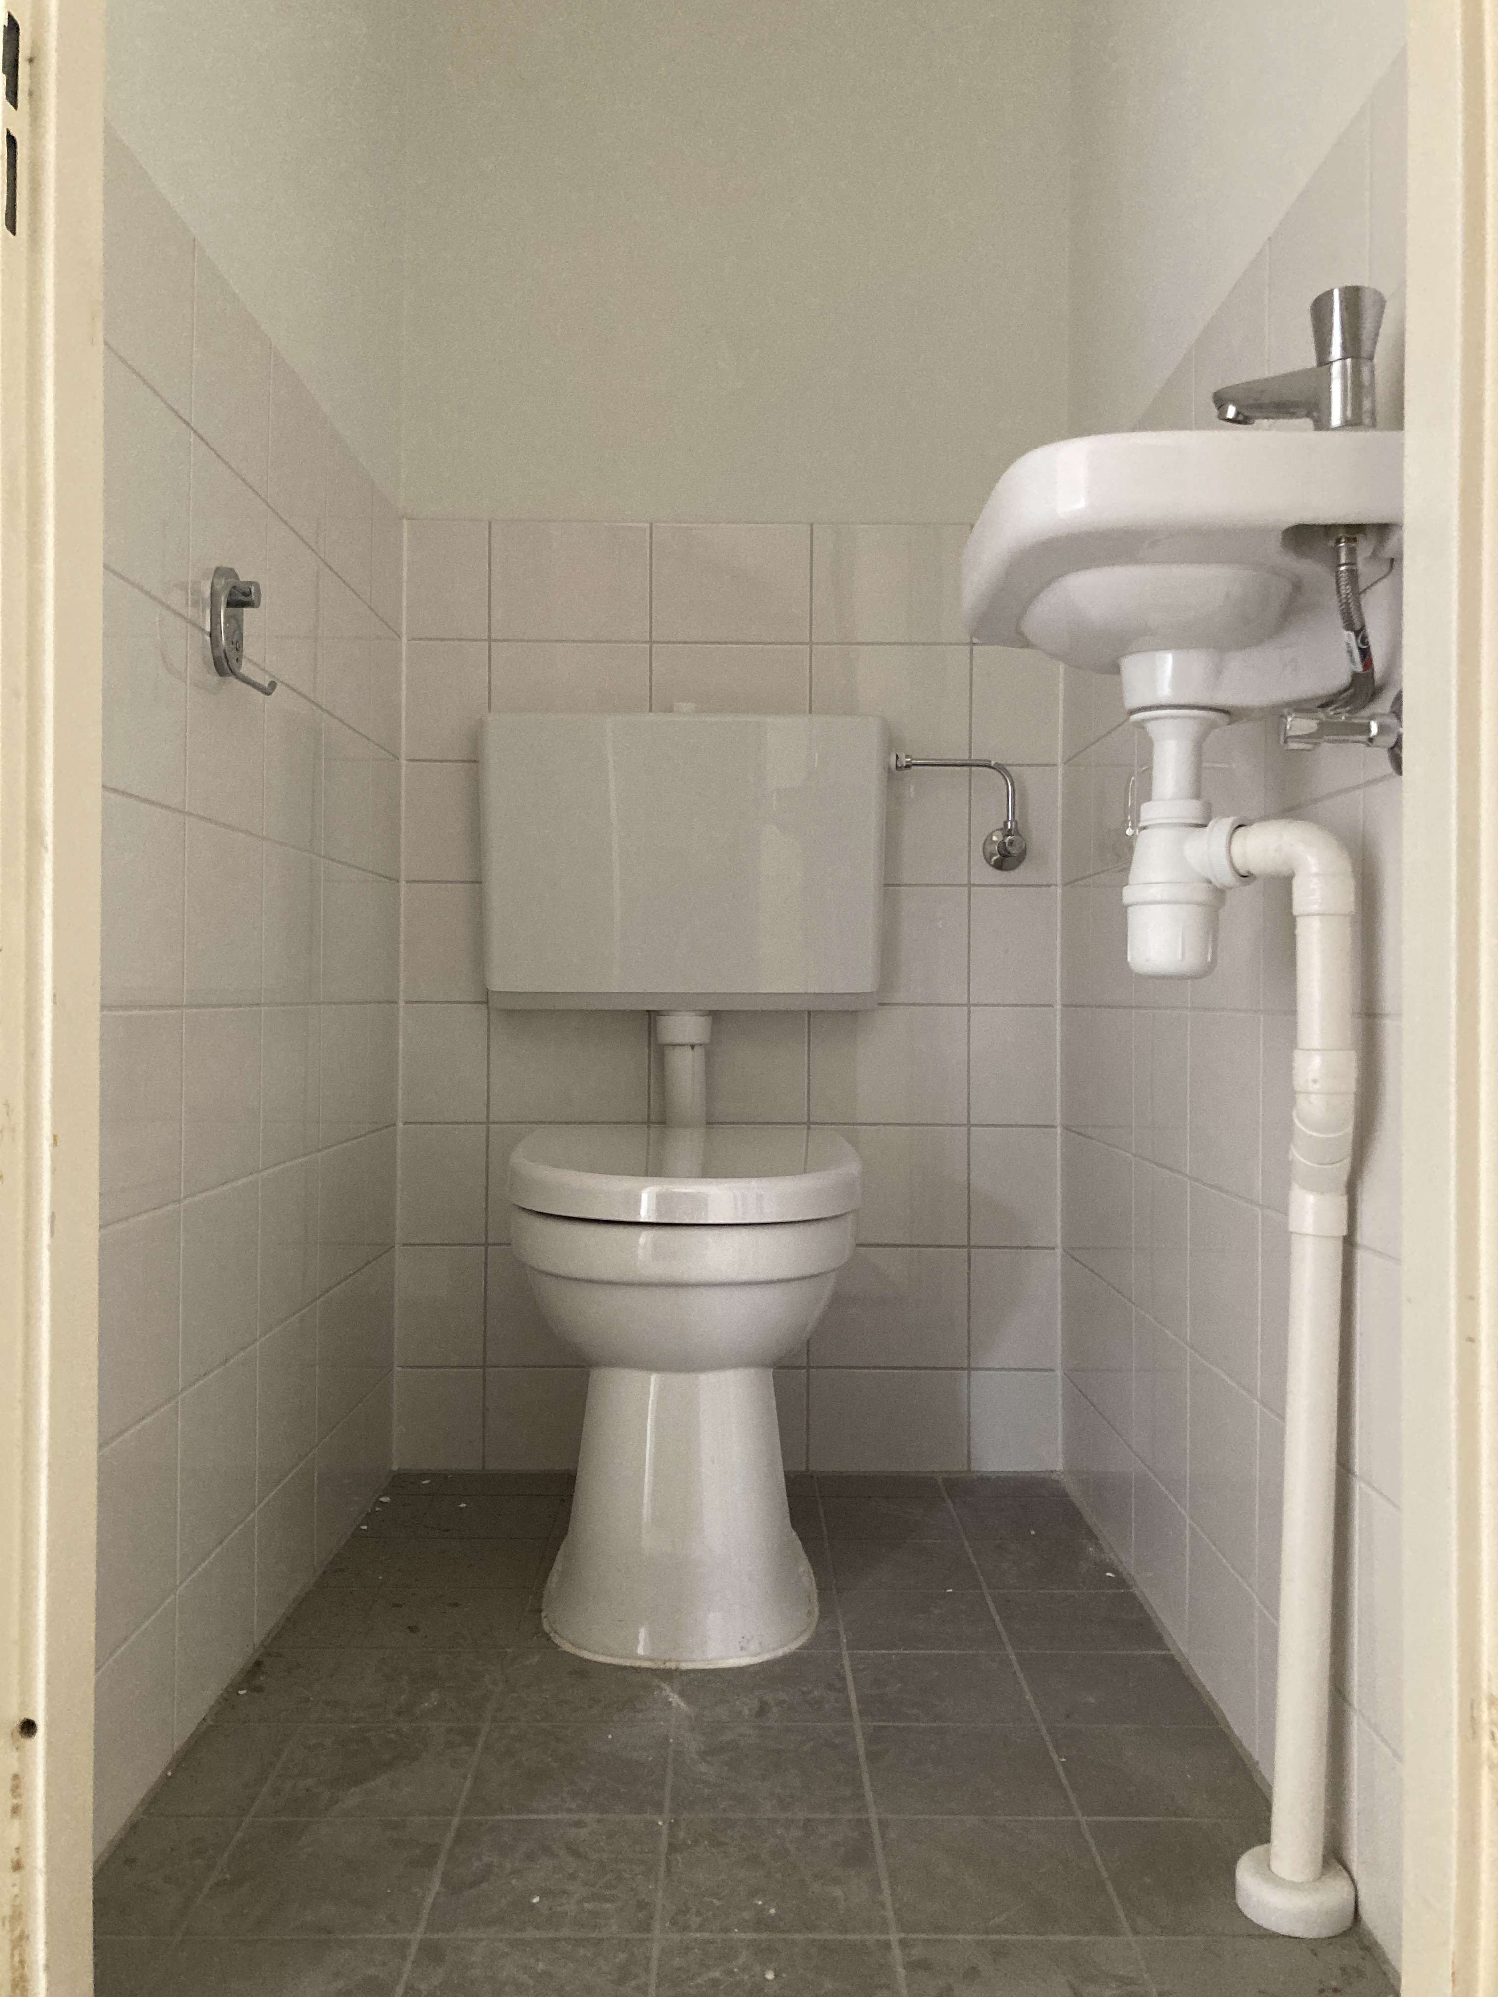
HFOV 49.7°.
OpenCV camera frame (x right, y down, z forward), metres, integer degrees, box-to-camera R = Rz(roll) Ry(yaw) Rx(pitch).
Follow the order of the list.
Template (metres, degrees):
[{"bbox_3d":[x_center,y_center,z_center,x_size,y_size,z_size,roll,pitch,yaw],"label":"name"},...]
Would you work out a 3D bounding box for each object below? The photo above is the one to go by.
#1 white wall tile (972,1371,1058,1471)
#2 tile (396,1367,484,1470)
[{"bbox_3d":[0.329,0.524,2.009,0.111,0.126,0.009,0,0,0],"label":"white wall tile"},{"bbox_3d":[-0.381,0.521,2.014,0.106,0.129,0.010,0,0,0],"label":"tile"}]

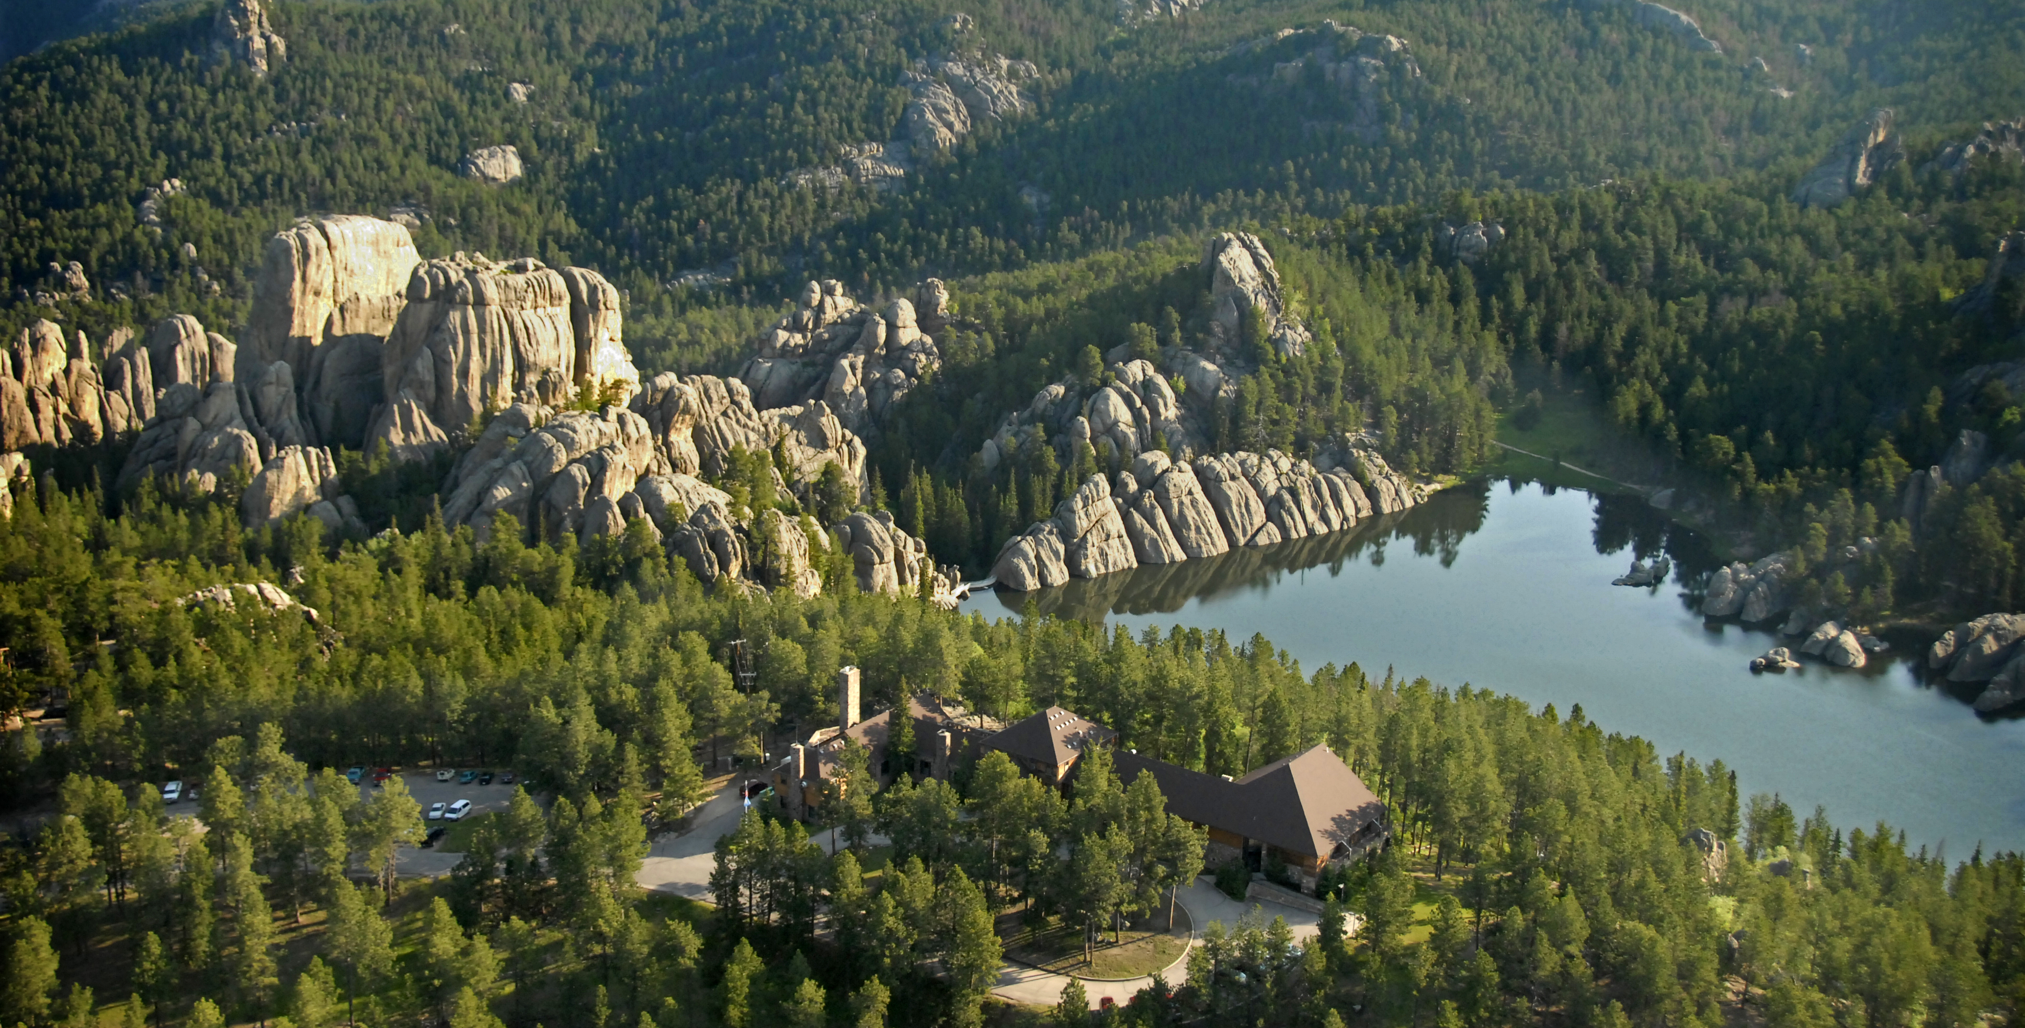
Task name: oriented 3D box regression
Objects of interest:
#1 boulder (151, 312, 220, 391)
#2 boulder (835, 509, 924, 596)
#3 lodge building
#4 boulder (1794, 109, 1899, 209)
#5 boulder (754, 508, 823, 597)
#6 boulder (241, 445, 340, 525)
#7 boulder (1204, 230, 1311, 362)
[{"bbox_3d":[-262.639,-50.538,715.265,21.694,25.695,18.440,-6,17,-20],"label":"boulder"},{"bbox_3d":[-34.600,10.235,583.060,22.013,21.969,18.711,-1,16,-3],"label":"boulder"},{"bbox_3d":[10.853,41.953,371.018,101.813,17.325,37.428,7,18,22],"label":"lodge building"},{"bbox_3d":[373.838,-158.559,1010.182,45.627,44.866,34.220,6,17,19],"label":"boulder"},{"bbox_3d":[-57.045,9.873,574.000,17.029,22.290,16.177,-2,16,-6],"label":"boulder"},{"bbox_3d":[-210.007,-7.653,655.248,27.381,24.013,21.905,-5,17,-18],"label":"boulder"},{"bbox_3d":[80.341,-71.500,738.000,32.344,40.580,24.258,2,16,6],"label":"boulder"}]

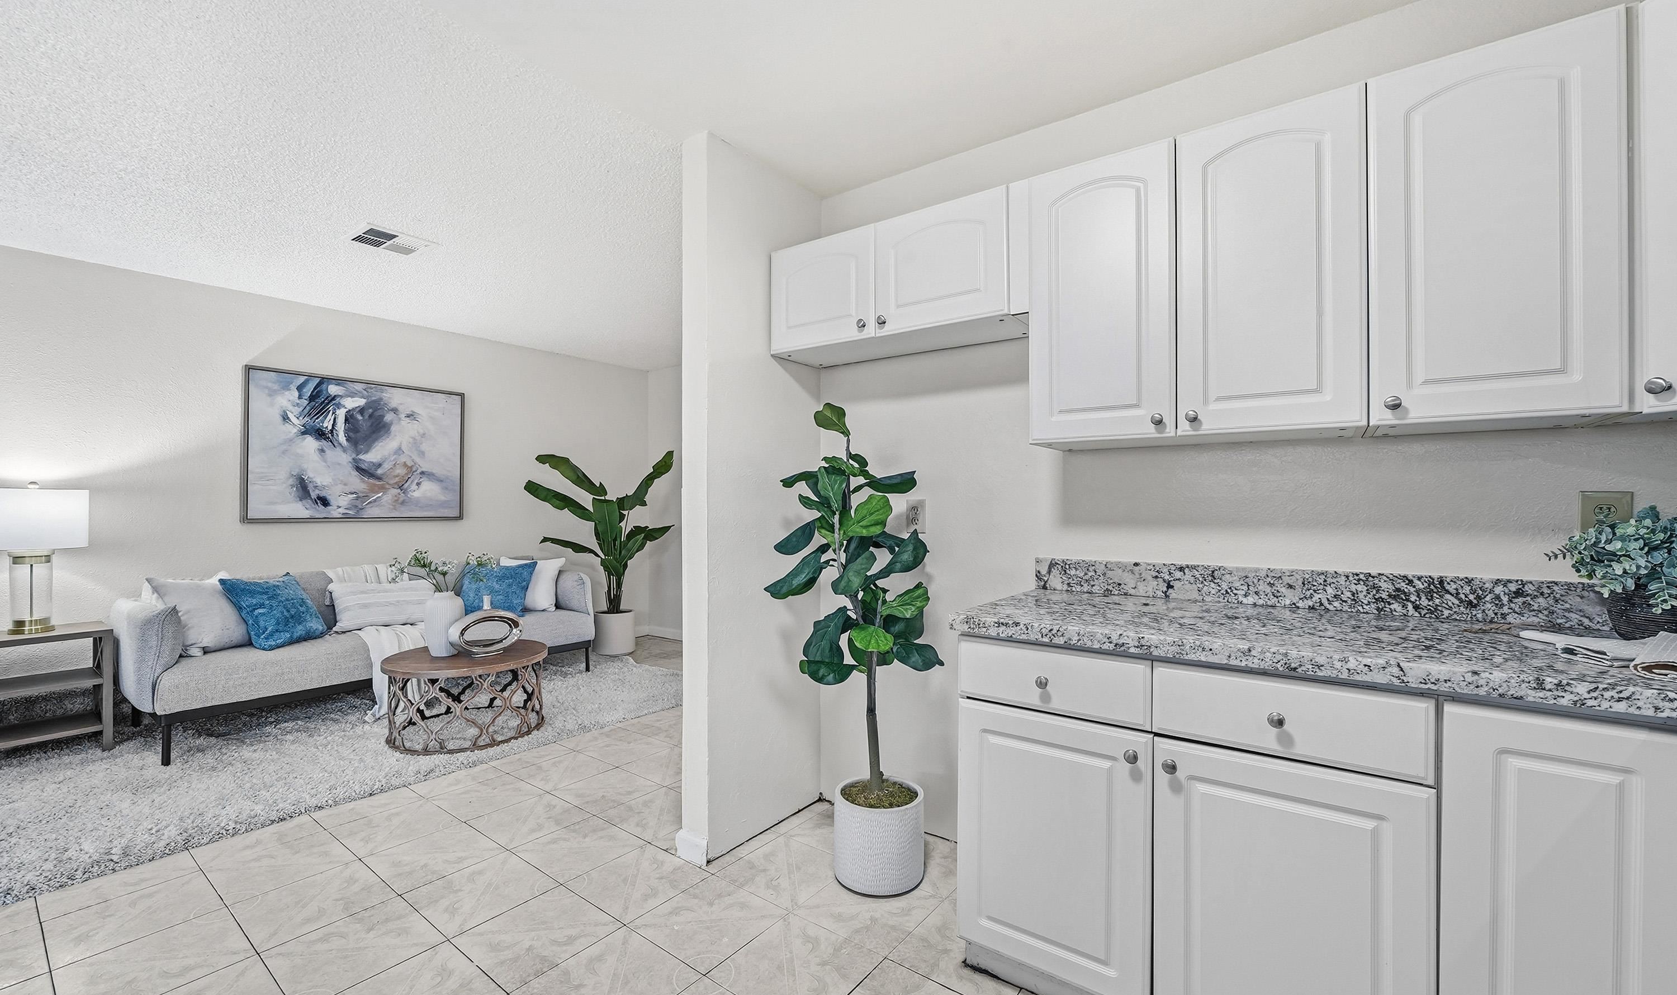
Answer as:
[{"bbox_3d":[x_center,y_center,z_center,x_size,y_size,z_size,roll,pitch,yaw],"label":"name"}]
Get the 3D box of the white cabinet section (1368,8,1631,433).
[{"bbox_3d":[1.388,-0.527,1.428,0.371,0.753,0.312,0,0,36],"label":"white cabinet section"}]

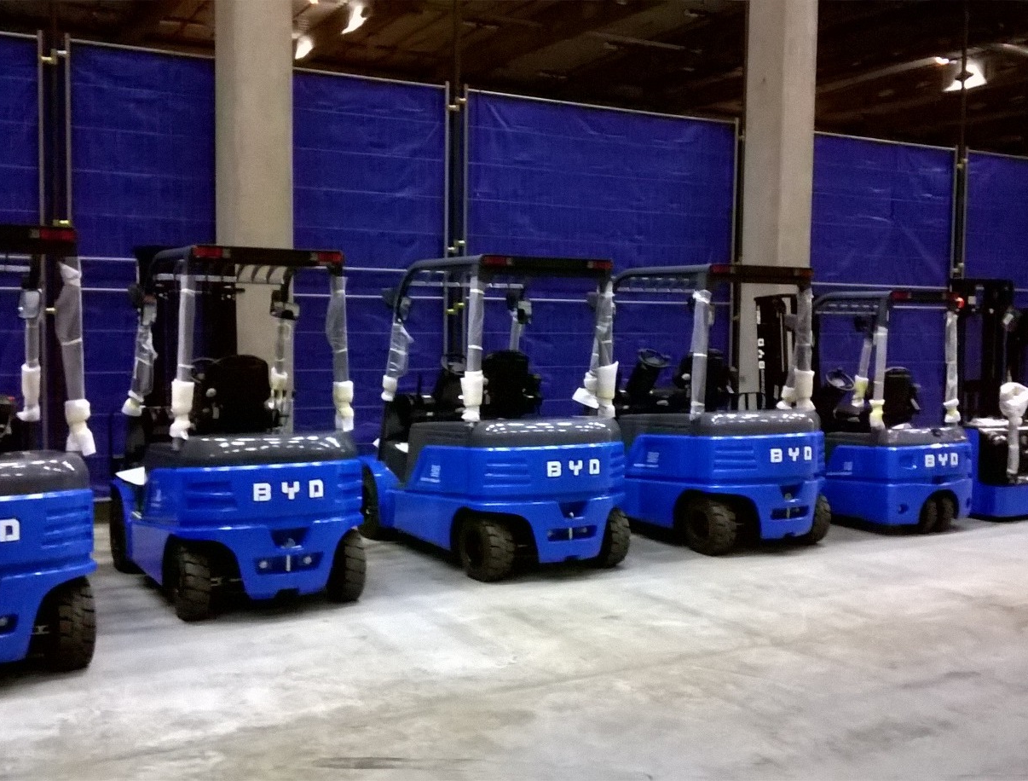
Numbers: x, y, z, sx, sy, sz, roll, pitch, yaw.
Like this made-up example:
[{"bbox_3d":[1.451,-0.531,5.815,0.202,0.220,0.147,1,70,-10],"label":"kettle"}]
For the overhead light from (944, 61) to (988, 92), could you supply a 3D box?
[{"bbox_3d":[8.707,-6.049,22.038,0.560,0.430,0.560,-1,4,-29],"label":"overhead light"}]

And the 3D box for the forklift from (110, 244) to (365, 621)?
[{"bbox_3d":[-1.880,0.144,7.710,1.300,2.260,2.580,-1,4,-28],"label":"forklift"}]

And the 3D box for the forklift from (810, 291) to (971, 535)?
[{"bbox_3d":[3.182,0.128,10.596,1.120,2.070,2.200,-1,4,-29],"label":"forklift"}]

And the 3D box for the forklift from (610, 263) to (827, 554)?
[{"bbox_3d":[1.549,0.099,9.656,1.270,2.200,2.380,-1,4,-29],"label":"forklift"}]

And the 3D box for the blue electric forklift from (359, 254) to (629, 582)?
[{"bbox_3d":[-0.137,0.137,8.692,1.270,2.200,2.380,-1,4,-29],"label":"blue electric forklift"}]

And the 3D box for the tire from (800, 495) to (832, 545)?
[{"bbox_3d":[2.346,1.005,9.233,0.185,0.464,0.464,-1,4,-24],"label":"tire"}]

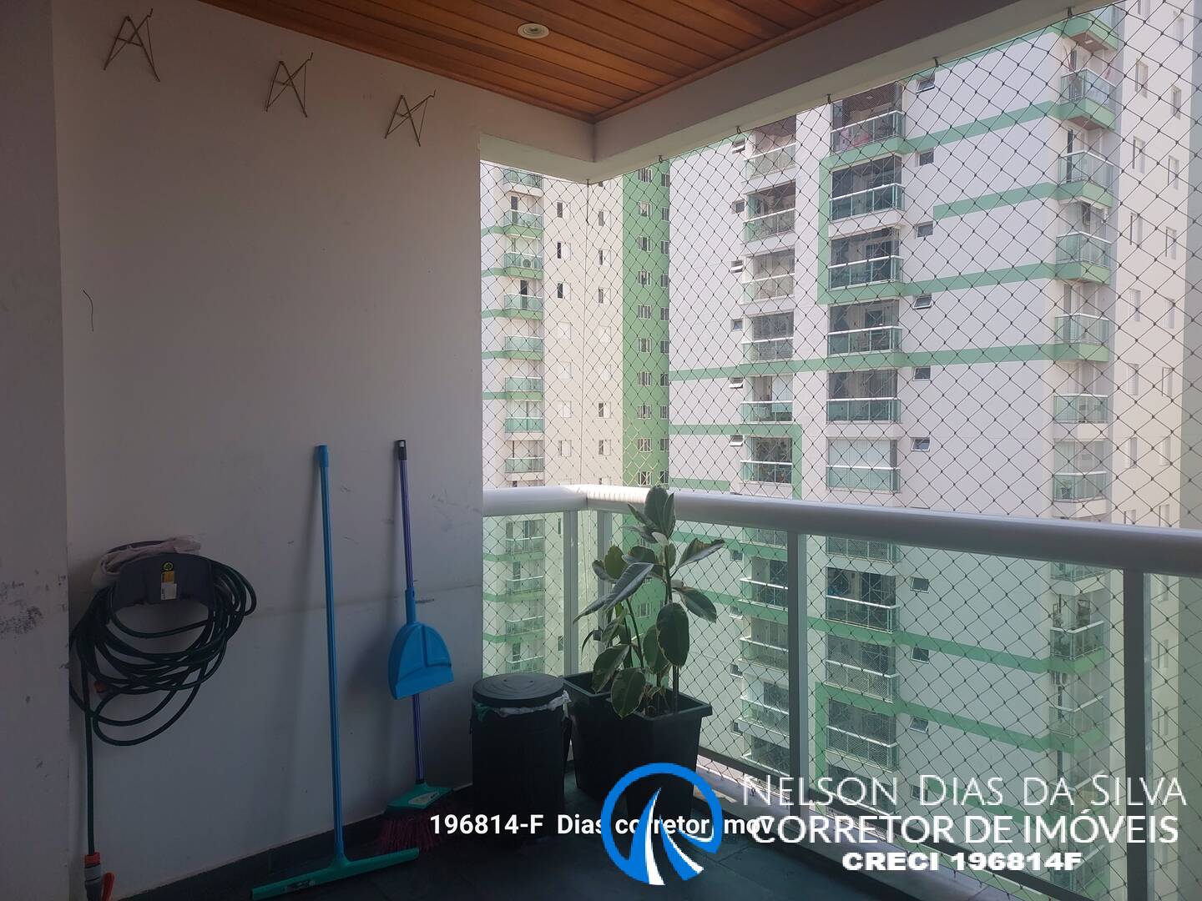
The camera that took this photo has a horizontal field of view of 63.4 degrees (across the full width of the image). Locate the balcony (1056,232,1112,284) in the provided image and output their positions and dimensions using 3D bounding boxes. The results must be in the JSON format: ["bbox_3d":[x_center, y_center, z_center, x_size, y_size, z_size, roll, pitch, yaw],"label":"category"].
[{"bbox_3d":[17.682,-7.039,35.628,2.497,1.600,0.850,-2,3,-40],"label":"balcony"}]

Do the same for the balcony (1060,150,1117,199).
[{"bbox_3d":[17.767,-10.163,35.521,2.497,1.050,0.850,-2,3,-40],"label":"balcony"}]

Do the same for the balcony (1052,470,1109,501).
[{"bbox_3d":[17.718,1.282,35.910,2.497,1.030,0.850,-2,3,-40],"label":"balcony"}]

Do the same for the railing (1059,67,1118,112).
[{"bbox_3d":[17.454,-12.675,34.759,2.520,1.020,0.850,-2,3,-40],"label":"railing"}]

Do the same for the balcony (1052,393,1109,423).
[{"bbox_3d":[17.355,-1.477,35.150,2.520,1.020,0.850,-2,3,-40],"label":"balcony"}]

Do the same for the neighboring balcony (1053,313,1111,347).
[{"bbox_3d":[17.525,-4.312,35.340,2.536,1.060,0.850,-1,2,-40],"label":"neighboring balcony"}]

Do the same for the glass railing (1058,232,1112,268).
[{"bbox_3d":[17.371,-7.091,34.955,2.520,1.020,0.850,-2,3,-40],"label":"glass railing"}]

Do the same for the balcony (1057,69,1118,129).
[{"bbox_3d":[17.453,-12.376,34.770,2.520,1.620,0.850,-2,3,-40],"label":"balcony"}]

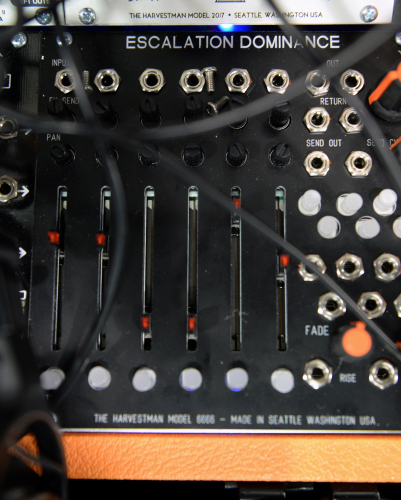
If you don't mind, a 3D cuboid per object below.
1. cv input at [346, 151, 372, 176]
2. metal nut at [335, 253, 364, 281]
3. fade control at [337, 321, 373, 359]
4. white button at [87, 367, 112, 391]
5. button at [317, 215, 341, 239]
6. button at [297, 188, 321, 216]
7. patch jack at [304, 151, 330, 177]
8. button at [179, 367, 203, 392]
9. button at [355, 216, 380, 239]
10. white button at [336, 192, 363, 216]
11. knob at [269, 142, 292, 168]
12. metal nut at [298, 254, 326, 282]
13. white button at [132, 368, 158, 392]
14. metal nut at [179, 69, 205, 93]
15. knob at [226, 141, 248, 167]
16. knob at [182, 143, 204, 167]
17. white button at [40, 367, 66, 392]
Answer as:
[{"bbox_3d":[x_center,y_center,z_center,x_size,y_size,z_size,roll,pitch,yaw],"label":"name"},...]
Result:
[{"bbox_3d":[0.050,-0.027,0.231,0.009,0.003,0.008,0,80,1],"label":"cv input"},{"bbox_3d":[0.047,0.005,0.228,0.008,0.003,0.009,-11,81,-1],"label":"metal nut"},{"bbox_3d":[0.045,0.027,0.215,0.011,0.014,0.011,0,80,1],"label":"fade control"},{"bbox_3d":[-0.031,0.039,0.221,0.007,0.005,0.007,0,80,1],"label":"white button"},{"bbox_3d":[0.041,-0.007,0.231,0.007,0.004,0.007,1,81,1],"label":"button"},{"bbox_3d":[0.034,-0.015,0.228,0.007,0.007,0.007,0,80,1],"label":"button"},{"bbox_3d":[0.037,-0.028,0.231,0.009,0.003,0.008,0,80,1],"label":"patch jack"},{"bbox_3d":[-0.003,0.039,0.219,0.007,0.005,0.007,0,80,1],"label":"button"},{"bbox_3d":[0.052,-0.007,0.228,0.007,0.005,0.007,0,80,1],"label":"button"},{"bbox_3d":[0.047,-0.014,0.228,0.007,0.007,0.007,0,80,1],"label":"white button"},{"bbox_3d":[0.026,-0.031,0.231,0.006,0.006,0.006,0,80,1],"label":"knob"},{"bbox_3d":[0.035,0.006,0.228,0.009,0.003,0.009,0,81,1],"label":"metal nut"},{"bbox_3d":[-0.017,0.039,0.221,0.007,0.005,0.007,0,80,1],"label":"white button"},{"bbox_3d":[-0.003,-0.055,0.238,0.009,0.003,0.009,0,81,1],"label":"metal nut"},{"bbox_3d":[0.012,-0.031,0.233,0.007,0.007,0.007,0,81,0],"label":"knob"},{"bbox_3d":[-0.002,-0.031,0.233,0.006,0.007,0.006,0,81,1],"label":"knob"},{"bbox_3d":[-0.045,0.039,0.222,0.007,0.006,0.007,0,81,1],"label":"white button"}]

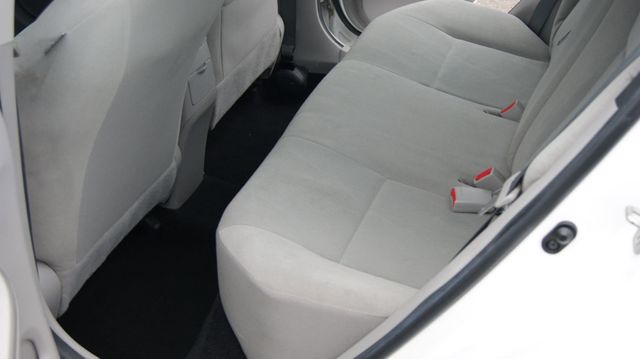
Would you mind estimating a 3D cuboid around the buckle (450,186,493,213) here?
[{"bbox_3d":[0.304,0.041,1.770,0.080,0.026,0.045,4,37,0],"label":"buckle"}]

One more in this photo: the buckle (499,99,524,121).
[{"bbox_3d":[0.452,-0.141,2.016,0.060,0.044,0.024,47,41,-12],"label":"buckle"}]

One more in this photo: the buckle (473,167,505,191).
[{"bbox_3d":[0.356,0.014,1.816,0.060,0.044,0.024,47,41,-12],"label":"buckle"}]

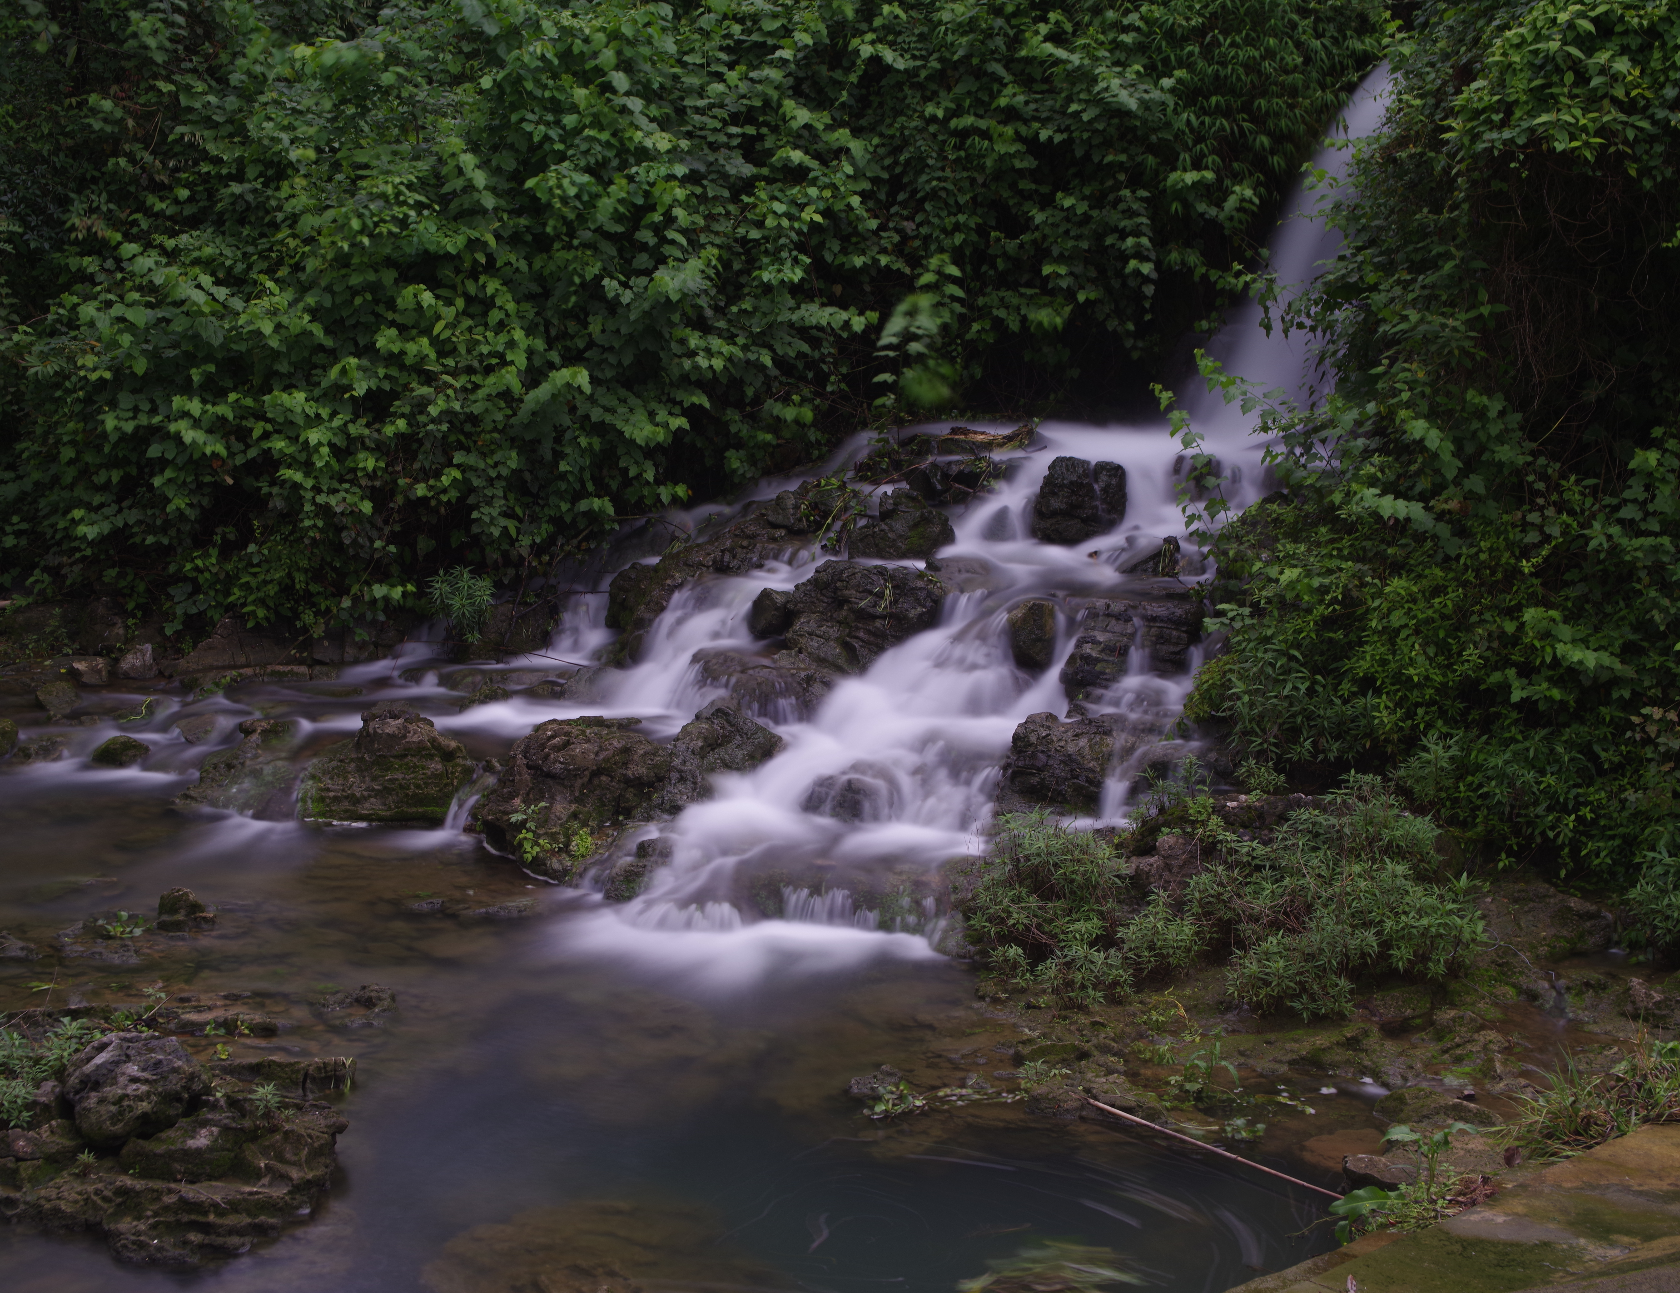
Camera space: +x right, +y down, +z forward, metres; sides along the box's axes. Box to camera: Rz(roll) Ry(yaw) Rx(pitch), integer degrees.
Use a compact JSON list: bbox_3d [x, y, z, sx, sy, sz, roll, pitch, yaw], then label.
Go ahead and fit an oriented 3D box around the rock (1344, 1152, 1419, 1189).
[{"bbox_3d":[1.327,1.280,8.966,0.180,0.070,0.135,1,8,9],"label":"rock"}]

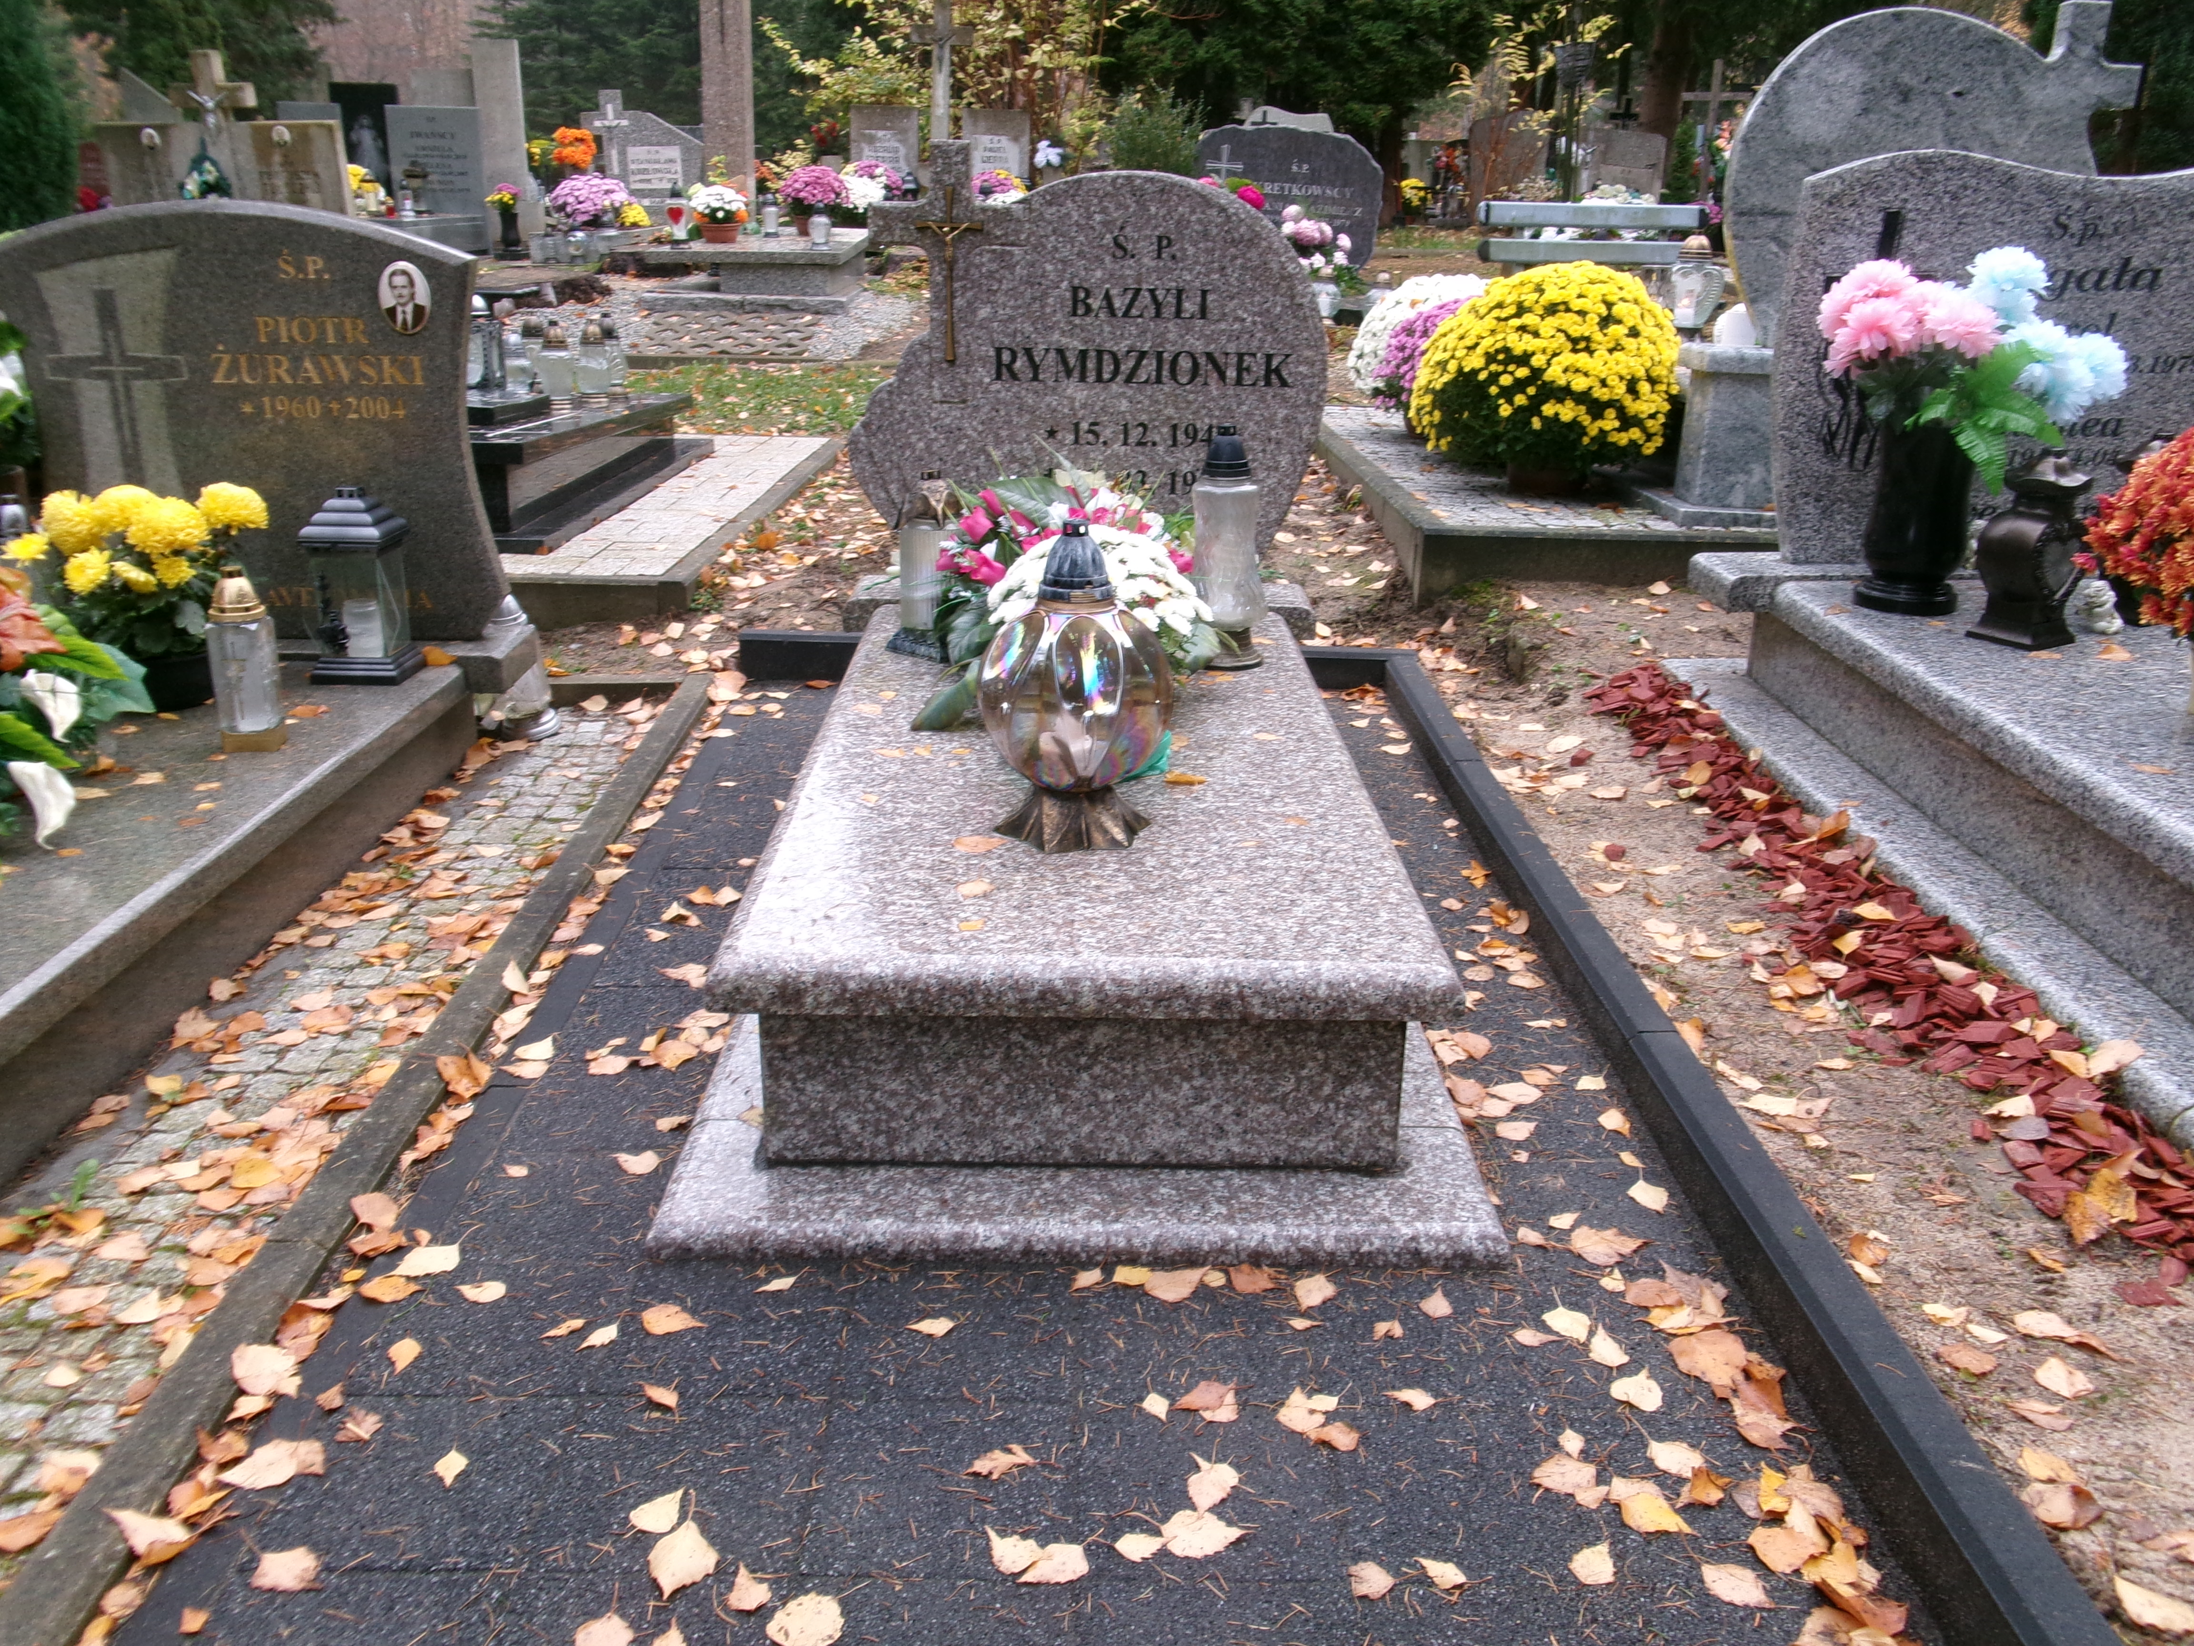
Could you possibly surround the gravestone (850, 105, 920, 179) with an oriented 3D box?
[{"bbox_3d":[-1.796,-5.661,15.001,0.580,0.746,0.120,1,21,-1],"label":"gravestone"}]

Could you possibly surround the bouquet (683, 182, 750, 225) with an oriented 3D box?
[{"bbox_3d":[-2.011,-3.281,9.400,0.336,0.206,0.330,1,21,-1],"label":"bouquet"}]

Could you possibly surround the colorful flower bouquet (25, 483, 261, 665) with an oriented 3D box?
[{"bbox_3d":[-1.512,-0.396,2.817,0.336,0.271,0.304,1,21,-1],"label":"colorful flower bouquet"}]

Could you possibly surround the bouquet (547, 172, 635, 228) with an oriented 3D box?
[{"bbox_3d":[-3.186,-3.921,11.200,0.540,0.370,0.480,1,20,-1],"label":"bouquet"}]

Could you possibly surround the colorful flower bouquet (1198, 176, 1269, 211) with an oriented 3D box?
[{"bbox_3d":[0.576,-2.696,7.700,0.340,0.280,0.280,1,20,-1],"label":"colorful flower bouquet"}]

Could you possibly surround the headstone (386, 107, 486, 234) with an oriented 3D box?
[{"bbox_3d":[-4.617,-4.557,12.400,0.680,0.860,0.150,1,20,-1],"label":"headstone"}]

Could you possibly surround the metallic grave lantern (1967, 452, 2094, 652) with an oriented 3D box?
[{"bbox_3d":[1.604,-0.469,3.017,0.137,0.316,0.137,-11,24,-29],"label":"metallic grave lantern"}]

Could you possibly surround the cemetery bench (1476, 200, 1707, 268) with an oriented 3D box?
[{"bbox_3d":[2.675,-2.925,9.600,1.260,0.820,0.500,1,20,-1],"label":"cemetery bench"}]

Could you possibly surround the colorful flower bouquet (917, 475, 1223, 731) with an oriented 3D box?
[{"bbox_3d":[-0.050,-0.351,2.677,0.441,0.309,0.378,1,21,-1],"label":"colorful flower bouquet"}]

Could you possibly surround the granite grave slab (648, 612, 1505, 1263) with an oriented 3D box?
[{"bbox_3d":[-0.019,0.015,2.482,0.825,0.252,1.732,1,20,-1],"label":"granite grave slab"}]

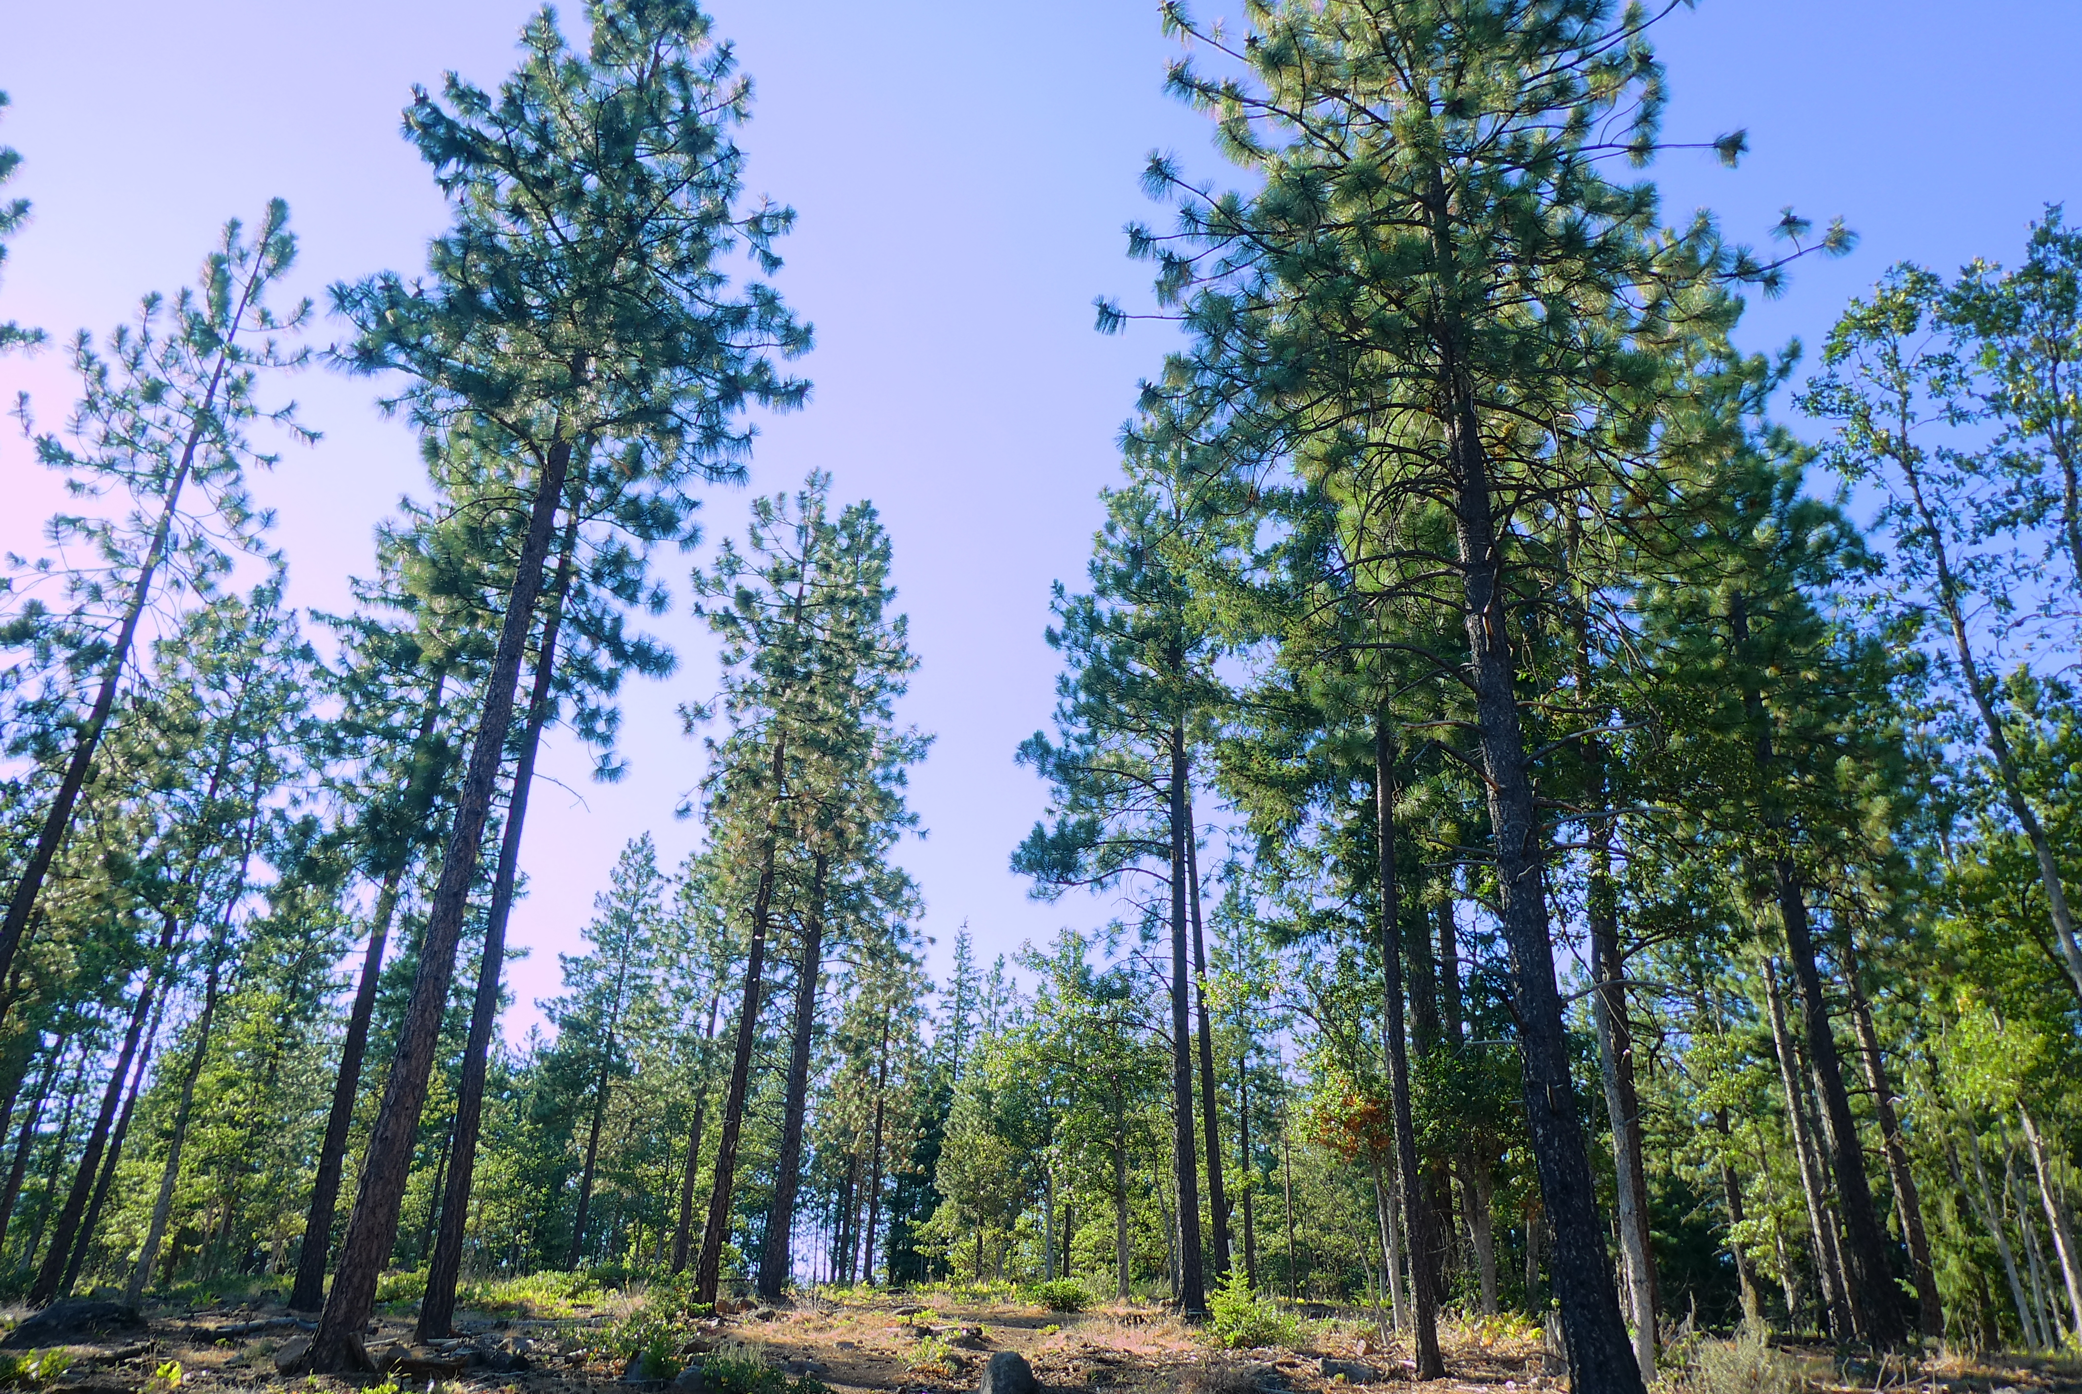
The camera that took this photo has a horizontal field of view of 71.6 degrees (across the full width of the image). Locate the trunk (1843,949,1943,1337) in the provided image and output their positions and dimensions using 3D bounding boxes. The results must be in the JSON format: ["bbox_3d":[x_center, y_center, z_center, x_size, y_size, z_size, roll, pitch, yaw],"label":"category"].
[{"bbox_3d":[11.453,5.874,19.493,0.350,5.070,0.340,-13,-31,27],"label":"trunk"}]

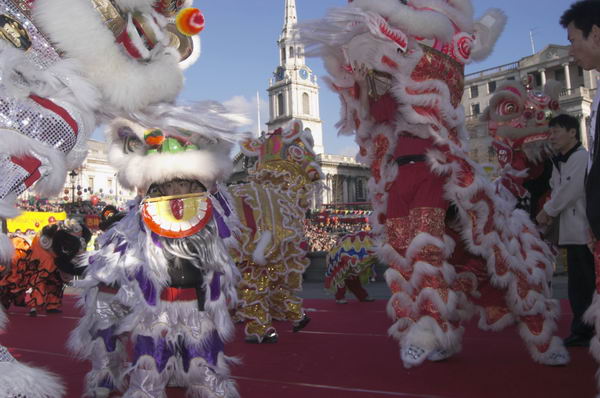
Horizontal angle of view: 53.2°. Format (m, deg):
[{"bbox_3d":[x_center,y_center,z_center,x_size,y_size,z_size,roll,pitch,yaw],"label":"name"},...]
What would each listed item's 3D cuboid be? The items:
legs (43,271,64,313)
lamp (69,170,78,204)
[{"bbox_3d":[-4.062,1.490,9.872,0.380,0.720,0.360,-5,-6,30],"label":"legs"},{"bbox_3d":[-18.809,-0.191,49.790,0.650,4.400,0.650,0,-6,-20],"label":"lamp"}]

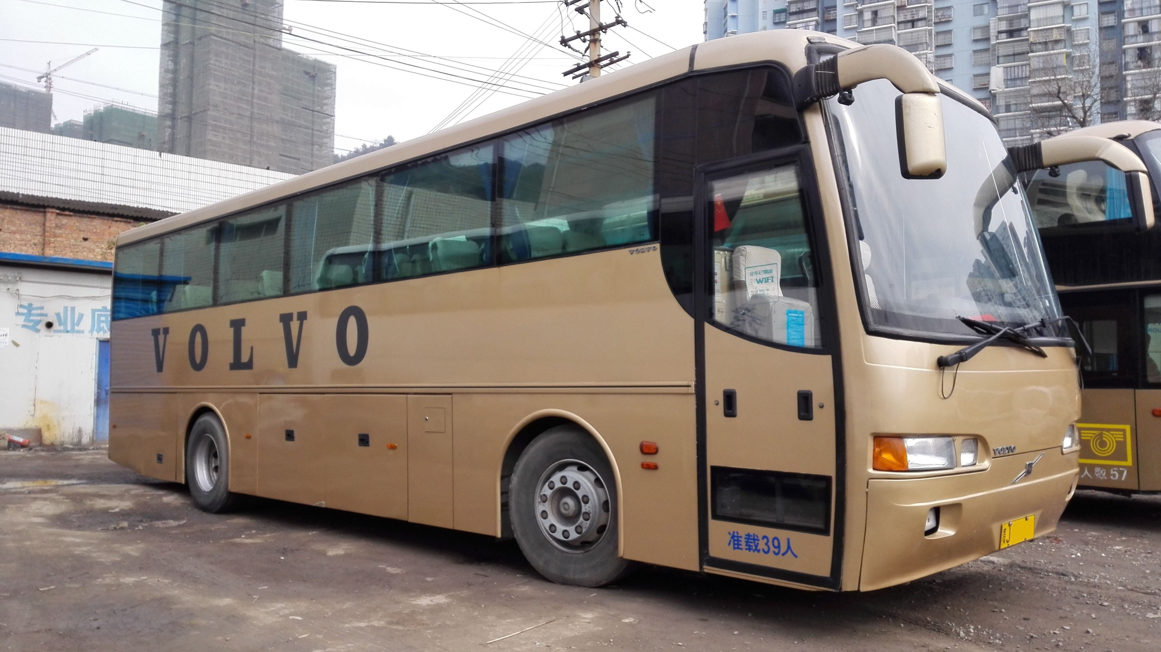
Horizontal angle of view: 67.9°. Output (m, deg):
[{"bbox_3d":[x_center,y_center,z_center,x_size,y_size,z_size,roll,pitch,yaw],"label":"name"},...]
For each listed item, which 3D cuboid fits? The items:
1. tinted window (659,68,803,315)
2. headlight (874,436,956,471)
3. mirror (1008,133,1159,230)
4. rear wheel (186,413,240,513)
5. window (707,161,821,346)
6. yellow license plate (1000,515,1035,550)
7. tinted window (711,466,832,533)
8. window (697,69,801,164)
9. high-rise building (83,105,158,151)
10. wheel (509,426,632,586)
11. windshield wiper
[{"bbox_3d":[0.852,-0.772,5.019,0.930,1.415,0.120,-3,-8,39],"label":"tinted window"},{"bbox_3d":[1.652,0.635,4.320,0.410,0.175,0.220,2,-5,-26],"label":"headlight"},{"bbox_3d":[3.334,-0.937,5.812,0.880,0.640,0.270,-4,-6,42],"label":"mirror"},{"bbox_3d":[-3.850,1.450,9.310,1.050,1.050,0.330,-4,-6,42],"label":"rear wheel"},{"bbox_3d":[1.023,-0.398,4.808,0.680,1.062,0.070,-3,-8,39],"label":"window"},{"bbox_3d":[2.402,1.138,4.740,0.440,0.140,0.020,4,9,-42],"label":"yellow license plate"},{"bbox_3d":[1.013,0.934,4.648,0.727,0.302,0.050,-4,-6,42],"label":"tinted window"},{"bbox_3d":[0.941,-1.195,4.777,0.670,0.520,0.060,-4,-9,43],"label":"window"},{"bbox_3d":[-186.000,-37.000,358.000,20.000,105.000,29.000,-3,-4,30],"label":"high-rise building"},{"bbox_3d":[0.007,1.147,5.605,1.030,1.020,0.290,-3,-4,34],"label":"wheel"},{"bbox_3d":[2.262,0.089,4.674,1.030,0.250,0.140,1,-4,-36],"label":"windshield wiper"}]

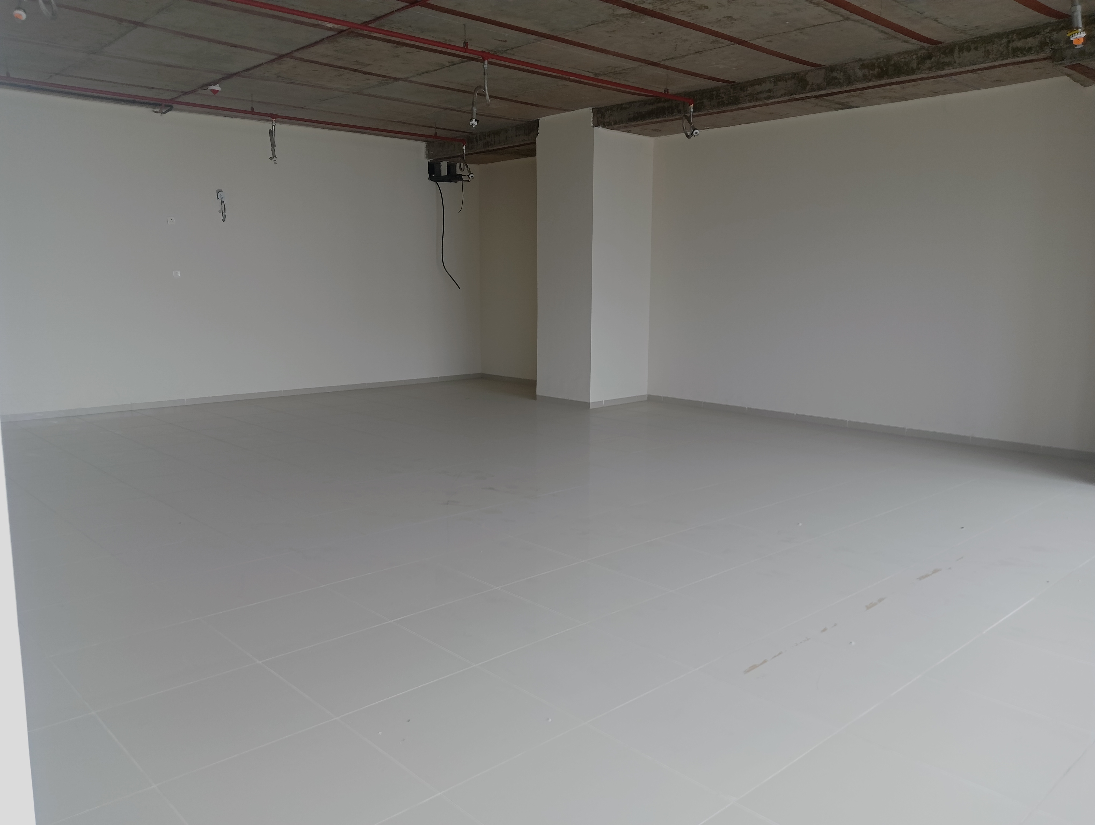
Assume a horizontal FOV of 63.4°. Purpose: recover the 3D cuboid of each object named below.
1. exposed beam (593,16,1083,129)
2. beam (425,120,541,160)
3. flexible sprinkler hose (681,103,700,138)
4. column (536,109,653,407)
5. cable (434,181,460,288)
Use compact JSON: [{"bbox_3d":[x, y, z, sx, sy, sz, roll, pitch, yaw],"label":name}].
[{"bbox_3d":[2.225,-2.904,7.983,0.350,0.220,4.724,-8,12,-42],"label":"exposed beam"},{"bbox_3d":[-0.746,-3.414,11.212,0.350,0.220,2.325,-8,12,-42],"label":"beam"},{"bbox_3d":[1.312,-2.680,8.150,0.165,0.320,0.140,1,9,9],"label":"flexible sprinkler hose"},{"bbox_3d":[0.552,-1.760,10.467,0.966,3.253,0.892,-8,12,-42],"label":"column"},{"bbox_3d":[-1.373,-2.436,12.174,0.380,1.440,0.140,-8,12,-42],"label":"cable"}]

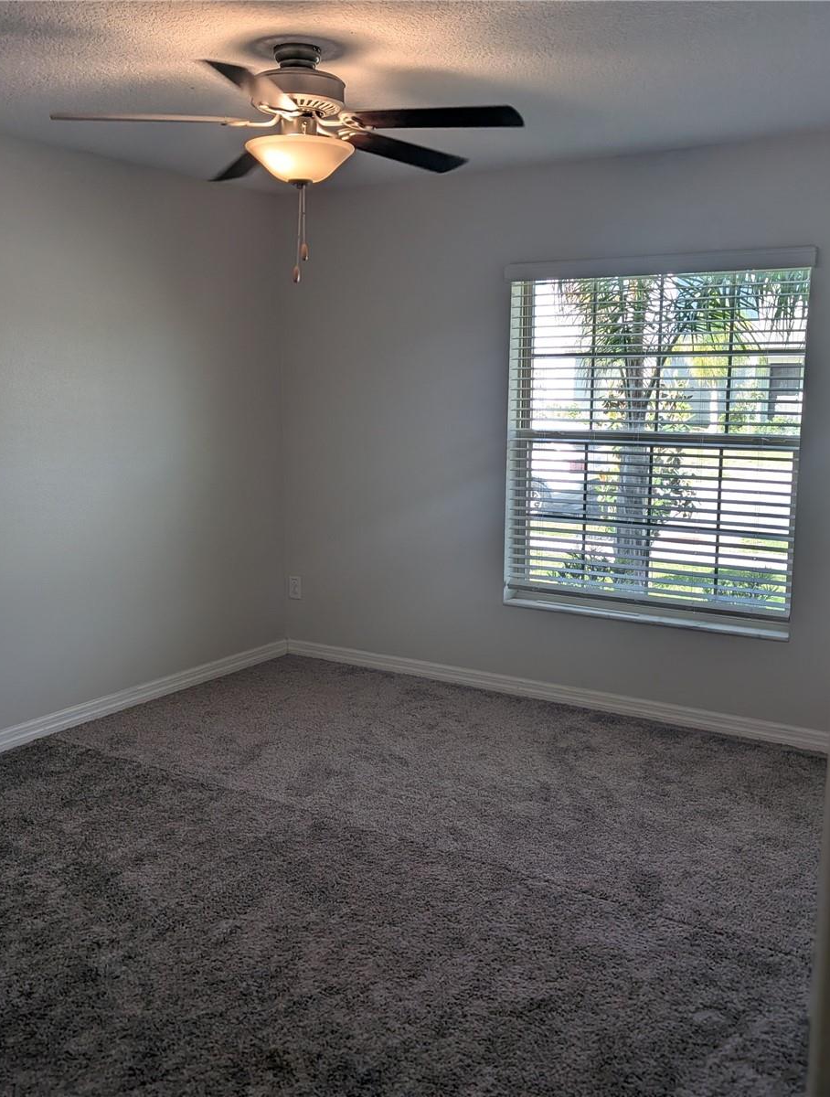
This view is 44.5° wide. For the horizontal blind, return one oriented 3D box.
[{"bbox_3d":[1.006,-0.459,4.455,1.348,1.582,0.125,6,11,32],"label":"horizontal blind"}]

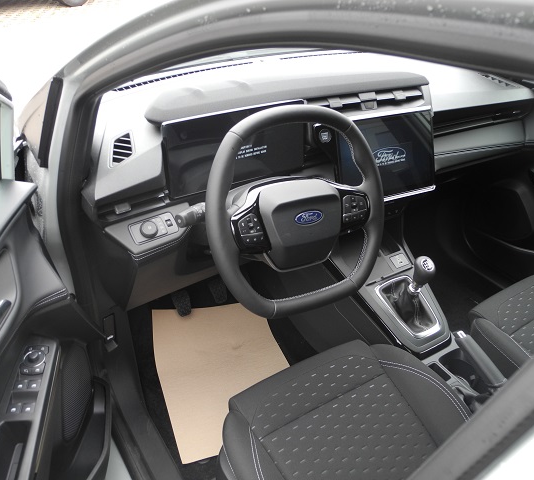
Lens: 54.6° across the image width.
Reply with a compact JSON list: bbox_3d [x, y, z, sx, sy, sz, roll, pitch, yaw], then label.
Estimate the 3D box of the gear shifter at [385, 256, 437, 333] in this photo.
[{"bbox_3d":[0.348,0.114,1.224,0.090,0.175,0.120,-16,33,-30],"label":"gear shifter"}]

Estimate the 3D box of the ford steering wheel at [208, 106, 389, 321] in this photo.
[{"bbox_3d":[0.051,-0.053,0.933,0.370,0.362,0.110,-16,12,-30],"label":"ford steering wheel"}]

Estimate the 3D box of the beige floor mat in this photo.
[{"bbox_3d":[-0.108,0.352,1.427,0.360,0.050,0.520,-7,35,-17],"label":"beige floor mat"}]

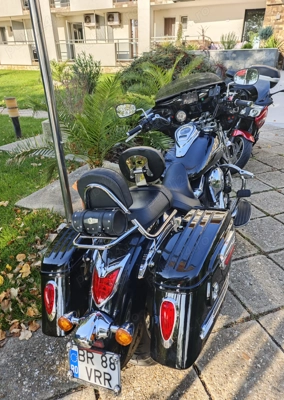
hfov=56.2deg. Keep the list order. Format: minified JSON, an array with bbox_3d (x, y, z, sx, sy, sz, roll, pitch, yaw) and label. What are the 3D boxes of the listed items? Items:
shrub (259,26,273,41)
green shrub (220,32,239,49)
[{"bbox_3d":[5.377,-7.241,11.525,0.600,0.540,0.600,9,29,20],"label":"shrub"},{"bbox_3d":[4.345,-7.896,13.200,0.850,0.750,0.800,7,30,14],"label":"green shrub"}]

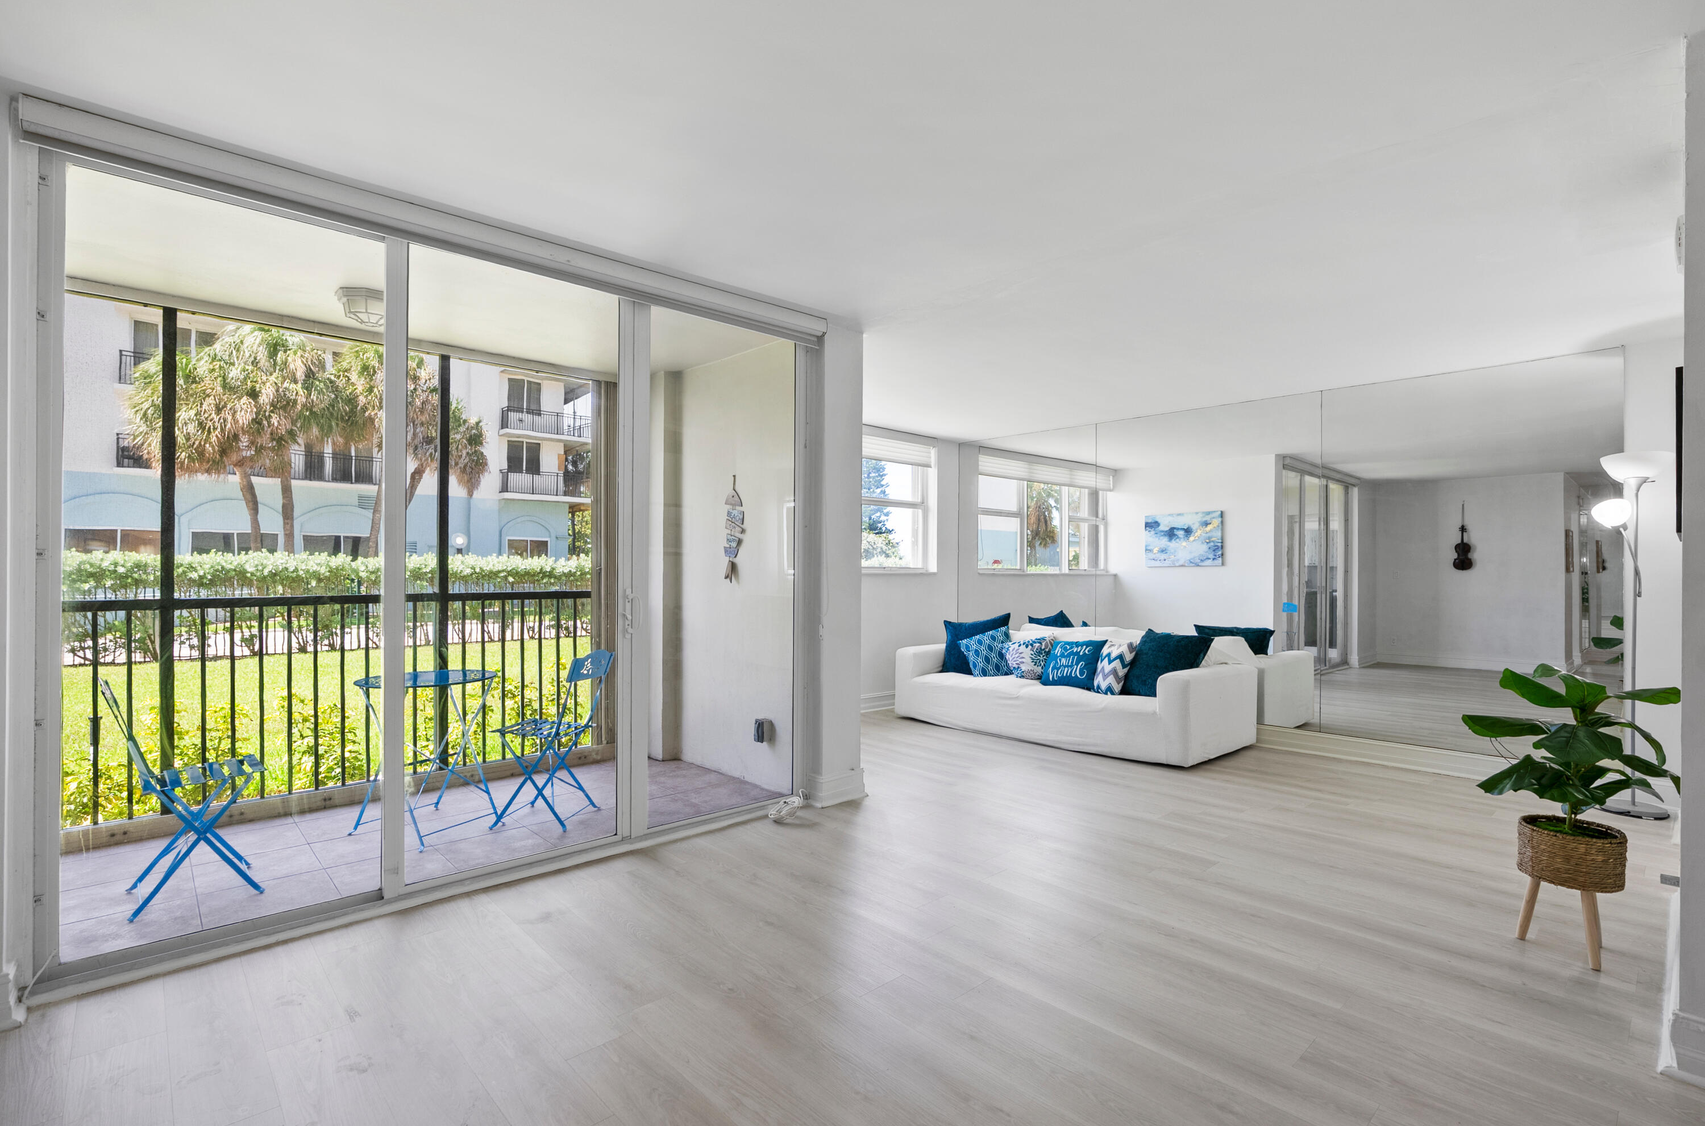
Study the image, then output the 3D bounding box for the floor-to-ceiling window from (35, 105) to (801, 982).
[{"bbox_3d":[-1.269,0.021,3.120,2.900,2.460,0.130,0,0,-42],"label":"floor-to-ceiling window"}]

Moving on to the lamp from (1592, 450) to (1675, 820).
[{"bbox_3d":[3.996,0.362,3.870,0.330,1.830,0.330,0,0,-42],"label":"lamp"}]

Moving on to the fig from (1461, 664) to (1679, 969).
[{"bbox_3d":[2.354,0.803,2.477,0.560,0.930,0.570,0,0,-42],"label":"fig"}]

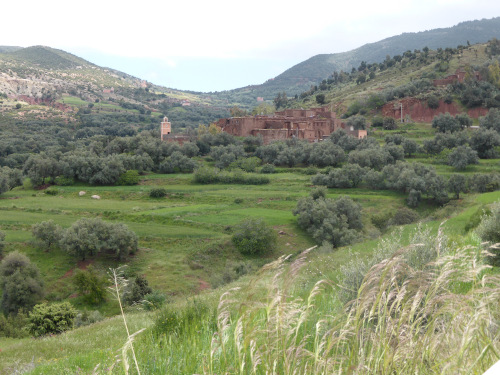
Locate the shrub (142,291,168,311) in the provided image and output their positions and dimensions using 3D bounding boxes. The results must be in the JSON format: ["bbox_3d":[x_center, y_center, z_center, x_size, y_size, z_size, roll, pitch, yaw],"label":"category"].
[{"bbox_3d":[-8.584,10.157,74.000,2.150,1.900,2.000,-1,6,-7],"label":"shrub"}]

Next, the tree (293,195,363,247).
[{"bbox_3d":[8.284,3.420,88.000,7.480,5.990,6.730,0,4,0],"label":"tree"}]

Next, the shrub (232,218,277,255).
[{"bbox_3d":[0.547,5.952,100.000,5.300,4.300,5.000,0,6,0],"label":"shrub"}]

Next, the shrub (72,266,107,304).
[{"bbox_3d":[-15.596,9.523,80.000,3.300,3.600,3.200,-1,6,-11],"label":"shrub"}]

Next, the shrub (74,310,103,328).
[{"bbox_3d":[-8.773,7.215,45.000,1.640,0.980,1.480,0,4,0],"label":"shrub"}]

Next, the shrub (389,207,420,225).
[{"bbox_3d":[20.267,3.673,108.000,4.200,2.360,3.570,0,4,0],"label":"shrub"}]

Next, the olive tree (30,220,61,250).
[{"bbox_3d":[-25.706,6.063,104.000,3.900,3.700,3.800,-1,6,-14],"label":"olive tree"}]

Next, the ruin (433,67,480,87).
[{"bbox_3d":[96.566,-51.439,385.000,22.000,8.000,12.000,1,6,14],"label":"ruin"}]

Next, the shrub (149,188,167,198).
[{"bbox_3d":[-15.954,1.035,142.000,3.100,1.720,2.790,0,4,0],"label":"shrub"}]

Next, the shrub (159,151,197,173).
[{"bbox_3d":[-18.493,-6.504,210.000,9.690,5.870,8.240,0,4,0],"label":"shrub"}]

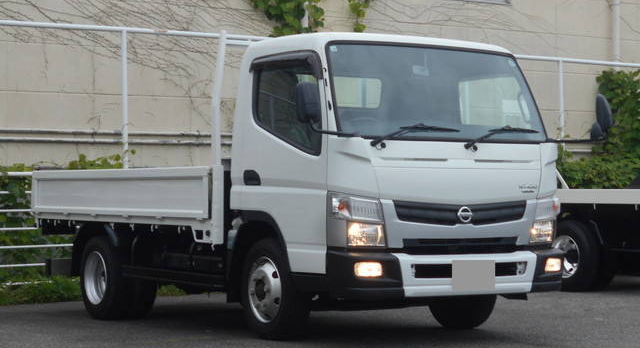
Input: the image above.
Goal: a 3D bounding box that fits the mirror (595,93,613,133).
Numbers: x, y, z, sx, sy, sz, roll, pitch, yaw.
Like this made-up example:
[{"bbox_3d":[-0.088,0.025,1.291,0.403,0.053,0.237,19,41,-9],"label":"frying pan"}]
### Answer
[{"bbox_3d":[2.058,-0.442,10.182,0.090,0.280,0.180,0,-1,34],"label":"mirror"}]

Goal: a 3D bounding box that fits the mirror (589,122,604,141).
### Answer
[{"bbox_3d":[1.974,-0.306,10.051,0.090,0.140,0.140,-2,-3,38],"label":"mirror"}]

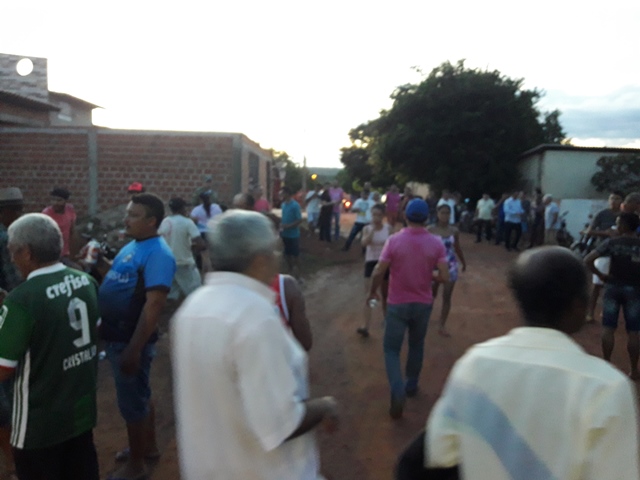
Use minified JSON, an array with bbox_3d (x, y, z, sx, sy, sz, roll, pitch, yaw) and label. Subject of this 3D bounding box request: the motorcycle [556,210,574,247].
[{"bbox_3d":[6.209,-0.163,13.200,0.720,1.100,1.850,5,8,37],"label":"motorcycle"}]

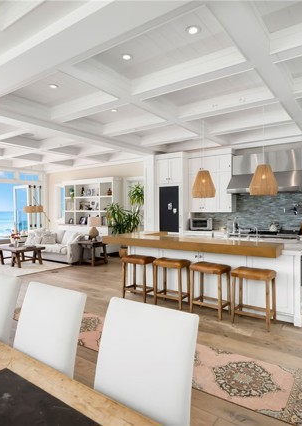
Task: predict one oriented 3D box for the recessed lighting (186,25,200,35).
[{"bbox_3d":[0.426,-1.888,2.960,0.161,0.030,0.161,0,0,0],"label":"recessed lighting"}]

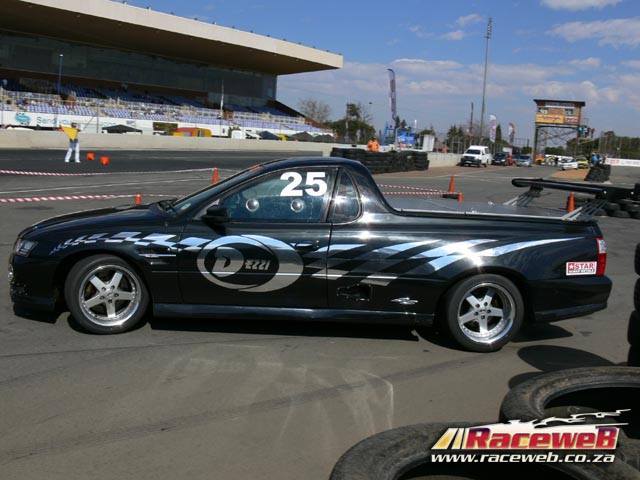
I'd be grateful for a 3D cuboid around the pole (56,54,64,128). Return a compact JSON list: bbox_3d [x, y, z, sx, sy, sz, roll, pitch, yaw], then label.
[{"bbox_3d":[-21.178,-11.464,52.466,0.400,6.900,0.300,10,11,34],"label":"pole"}]

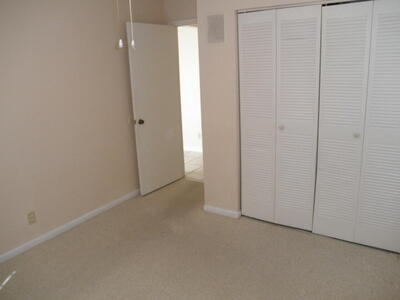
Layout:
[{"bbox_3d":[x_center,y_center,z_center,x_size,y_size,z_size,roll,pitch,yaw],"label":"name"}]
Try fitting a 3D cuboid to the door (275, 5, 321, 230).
[{"bbox_3d":[0.872,-0.219,2.929,0.373,2.000,0.033,6,16,31],"label":"door"}]

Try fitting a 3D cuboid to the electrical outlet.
[{"bbox_3d":[-1.528,0.624,2.948,0.008,0.112,0.072,6,16,31],"label":"electrical outlet"}]

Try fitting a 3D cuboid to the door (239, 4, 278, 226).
[{"bbox_3d":[0.562,-0.260,3.127,0.366,2.000,0.033,6,16,31],"label":"door"}]

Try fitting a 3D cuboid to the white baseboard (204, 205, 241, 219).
[{"bbox_3d":[0.239,0.668,3.493,0.430,0.080,0.020,6,16,31],"label":"white baseboard"}]

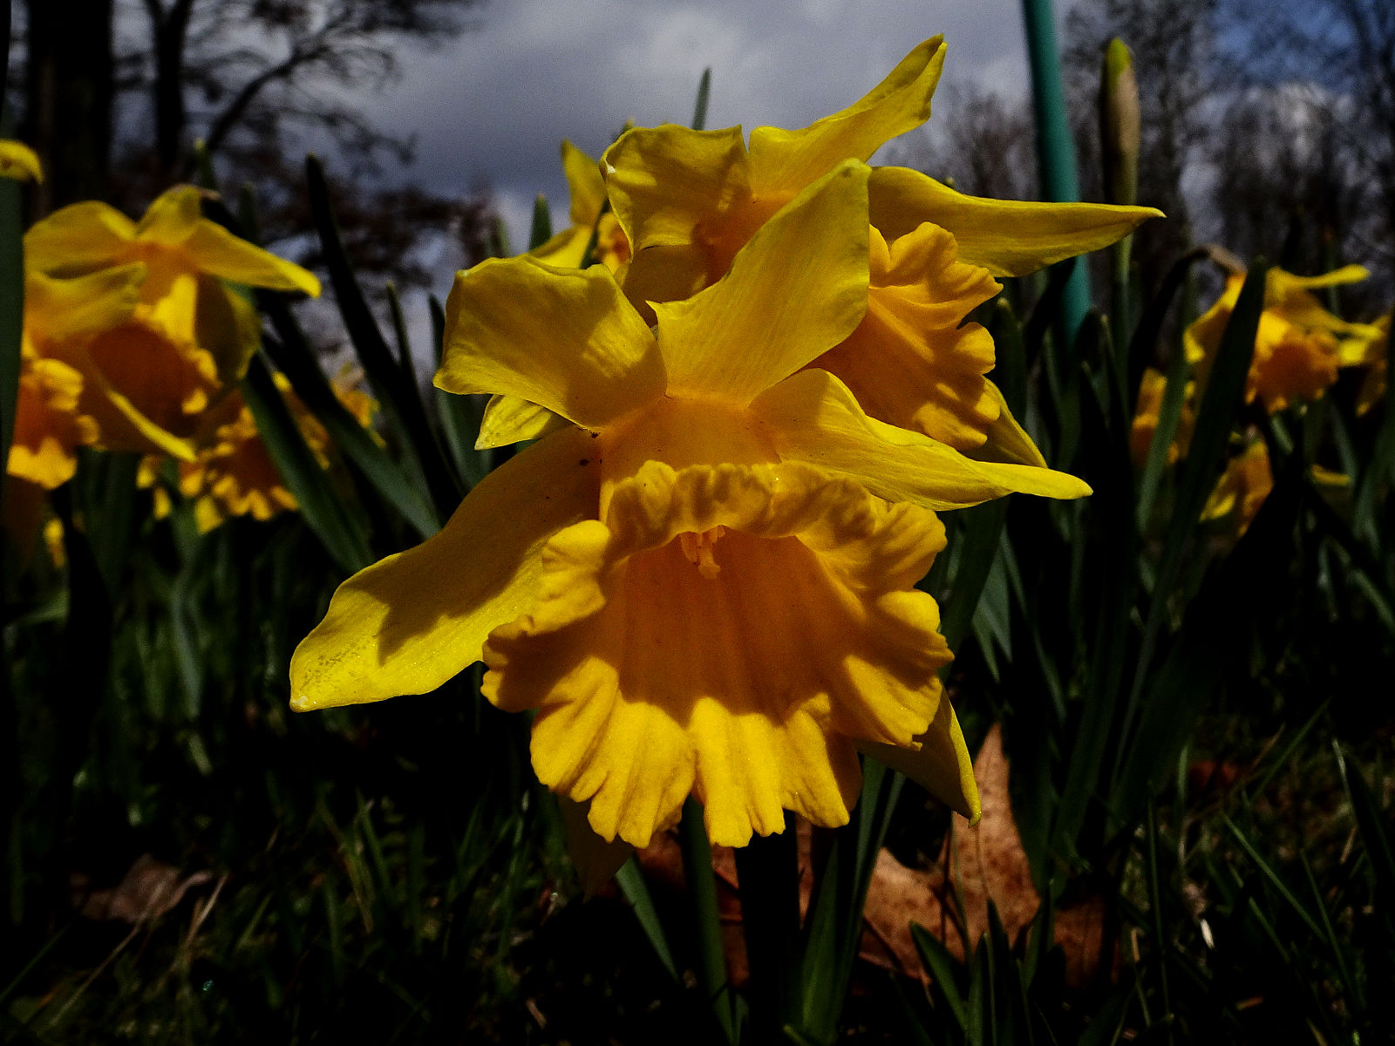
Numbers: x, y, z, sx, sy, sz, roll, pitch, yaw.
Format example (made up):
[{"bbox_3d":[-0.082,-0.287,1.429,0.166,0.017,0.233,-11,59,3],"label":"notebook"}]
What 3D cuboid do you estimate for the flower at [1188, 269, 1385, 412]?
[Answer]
[{"bbox_3d":[0.298,-0.091,0.680,0.092,0.078,0.058,0,29,-17],"label":"flower"}]

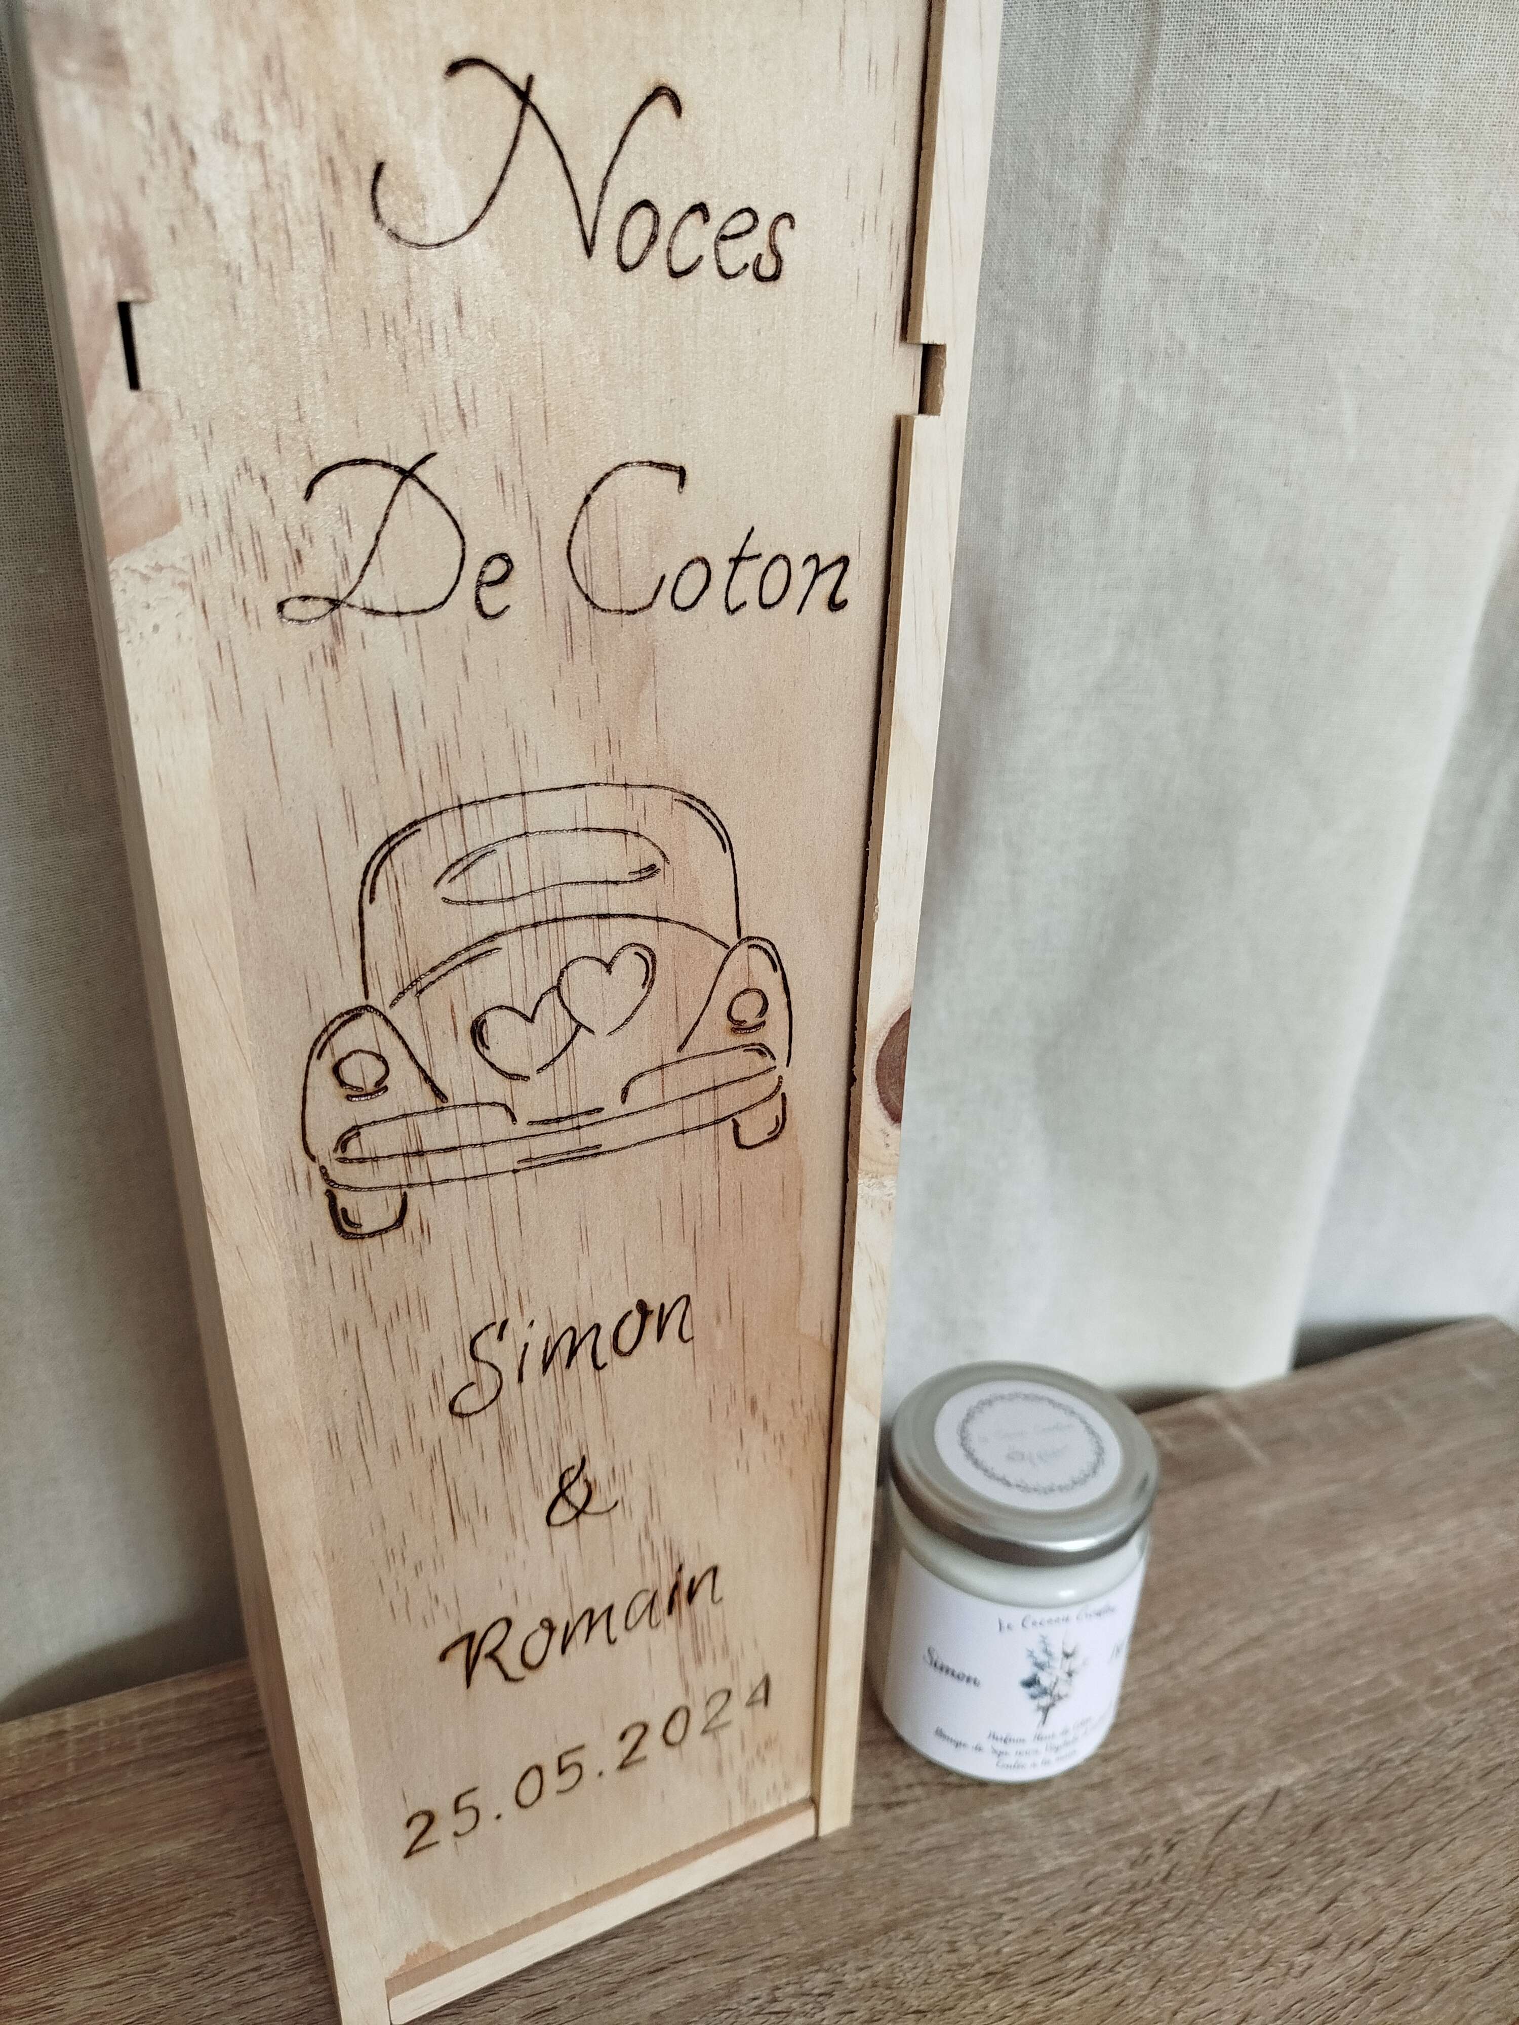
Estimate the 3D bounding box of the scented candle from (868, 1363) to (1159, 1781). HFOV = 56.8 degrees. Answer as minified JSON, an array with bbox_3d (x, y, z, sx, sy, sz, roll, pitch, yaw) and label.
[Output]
[{"bbox_3d":[0.058,0.129,0.326,0.060,0.072,0.060,-2,25,-8],"label":"scented candle"}]

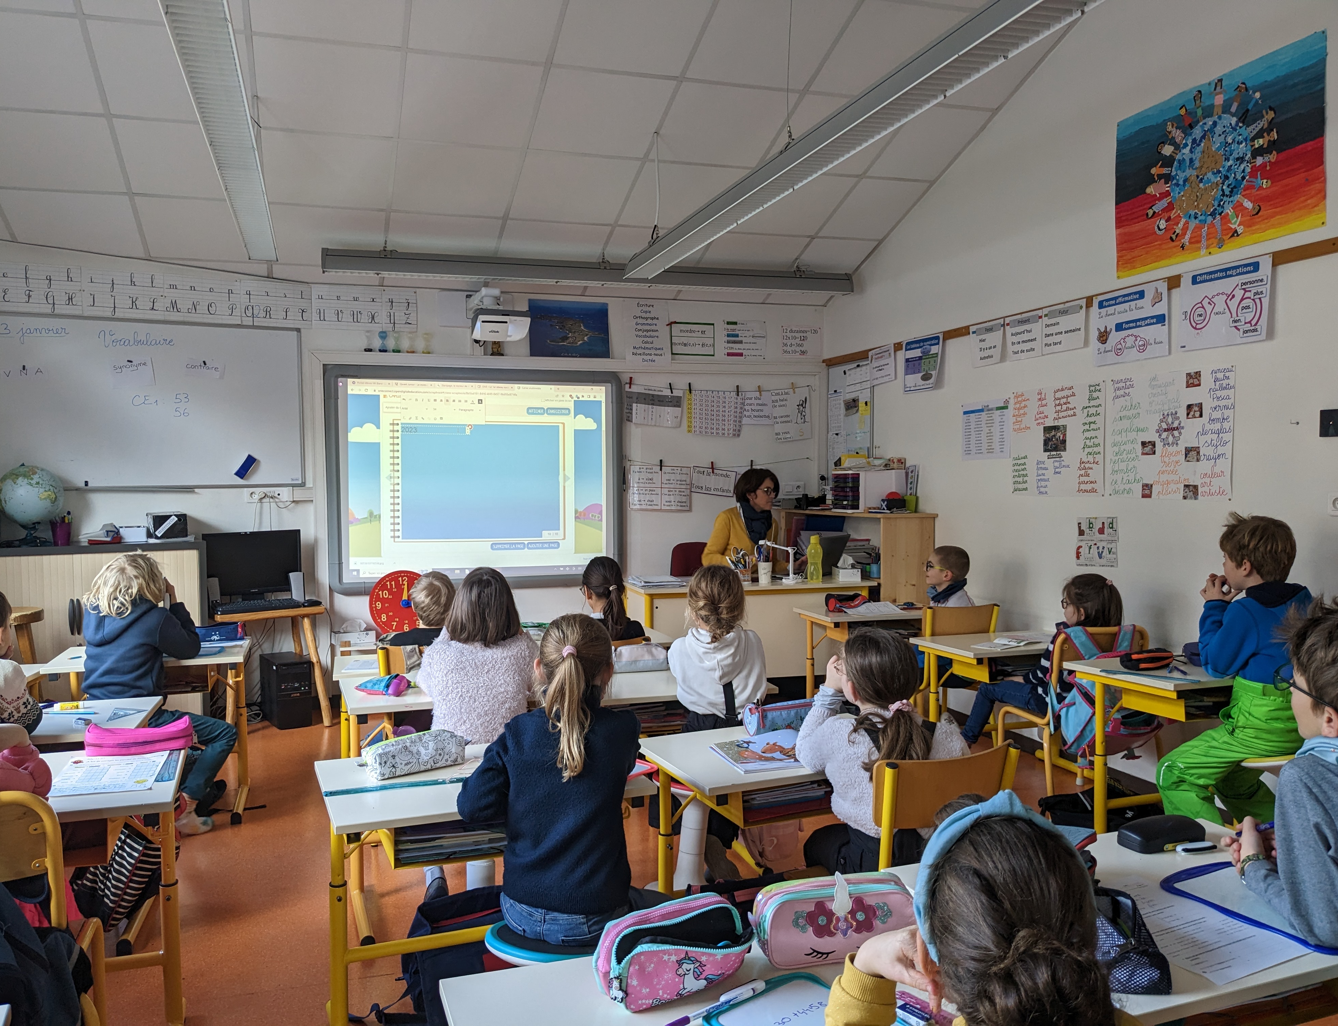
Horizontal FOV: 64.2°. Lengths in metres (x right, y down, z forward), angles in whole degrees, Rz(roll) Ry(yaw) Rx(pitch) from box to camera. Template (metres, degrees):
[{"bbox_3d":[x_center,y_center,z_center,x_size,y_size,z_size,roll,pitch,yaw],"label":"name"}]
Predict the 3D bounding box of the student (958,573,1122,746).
[{"bbox_3d":[1.486,0.685,4.186,0.380,0.930,0.660,-1,2,-18],"label":"student"}]

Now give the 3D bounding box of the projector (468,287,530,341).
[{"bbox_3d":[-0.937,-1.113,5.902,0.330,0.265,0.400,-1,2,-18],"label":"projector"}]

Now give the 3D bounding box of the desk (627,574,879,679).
[{"bbox_3d":[0.425,0.738,5.909,1.300,0.725,0.630,-1,2,-14],"label":"desk"}]

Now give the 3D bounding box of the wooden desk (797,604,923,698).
[{"bbox_3d":[1.050,0.802,5.406,0.700,0.620,0.500,-1,2,-15],"label":"wooden desk"}]

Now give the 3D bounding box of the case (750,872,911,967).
[{"bbox_3d":[0.241,0.586,1.556,0.215,0.096,0.075,-1,2,-13],"label":"case"}]

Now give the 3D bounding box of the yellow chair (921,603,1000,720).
[{"bbox_3d":[1.357,0.808,5.335,0.410,0.740,0.460,-1,2,-17],"label":"yellow chair"}]

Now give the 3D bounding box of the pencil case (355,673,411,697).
[{"bbox_3d":[-0.947,0.564,3.528,0.180,0.052,0.110,-1,2,-15],"label":"pencil case"}]

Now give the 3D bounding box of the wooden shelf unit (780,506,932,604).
[{"bbox_3d":[1.127,0.565,6.546,0.340,1.141,1.360,-1,2,-18],"label":"wooden shelf unit"}]

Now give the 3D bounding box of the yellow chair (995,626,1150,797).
[{"bbox_3d":[1.659,0.838,4.391,0.410,0.720,0.460,-1,2,-14],"label":"yellow chair"}]

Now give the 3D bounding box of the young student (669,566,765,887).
[{"bbox_3d":[0.155,0.702,3.483,0.350,1.060,0.500,-1,2,-15],"label":"young student"}]

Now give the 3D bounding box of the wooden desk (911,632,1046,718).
[{"bbox_3d":[1.461,0.840,4.536,0.700,0.597,0.500,-1,2,-18],"label":"wooden desk"}]

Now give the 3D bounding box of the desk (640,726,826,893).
[{"bbox_3d":[0.333,0.906,2.747,0.700,0.610,0.500,-1,2,-22],"label":"desk"}]

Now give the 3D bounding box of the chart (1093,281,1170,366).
[{"bbox_3d":[1.926,-0.789,4.452,0.012,0.297,0.420,-1,2,-18],"label":"chart"}]

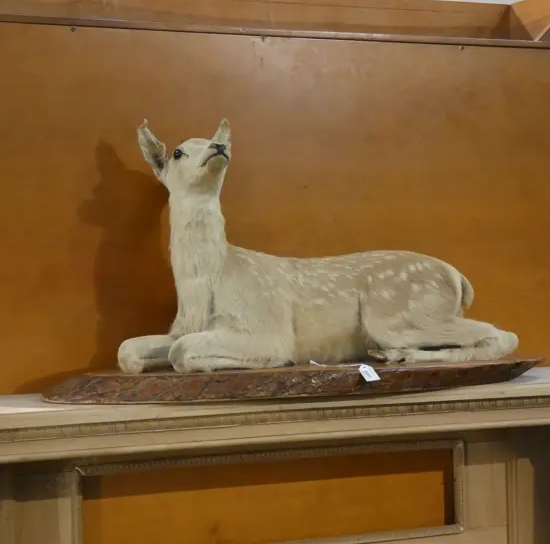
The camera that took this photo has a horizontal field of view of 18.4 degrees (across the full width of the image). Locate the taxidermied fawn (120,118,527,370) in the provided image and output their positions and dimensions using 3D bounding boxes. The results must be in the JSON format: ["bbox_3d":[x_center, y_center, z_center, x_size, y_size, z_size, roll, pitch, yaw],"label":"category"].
[{"bbox_3d":[0.066,-0.048,2.820,0.660,0.405,0.240,-1,1,-24],"label":"taxidermied fawn"}]

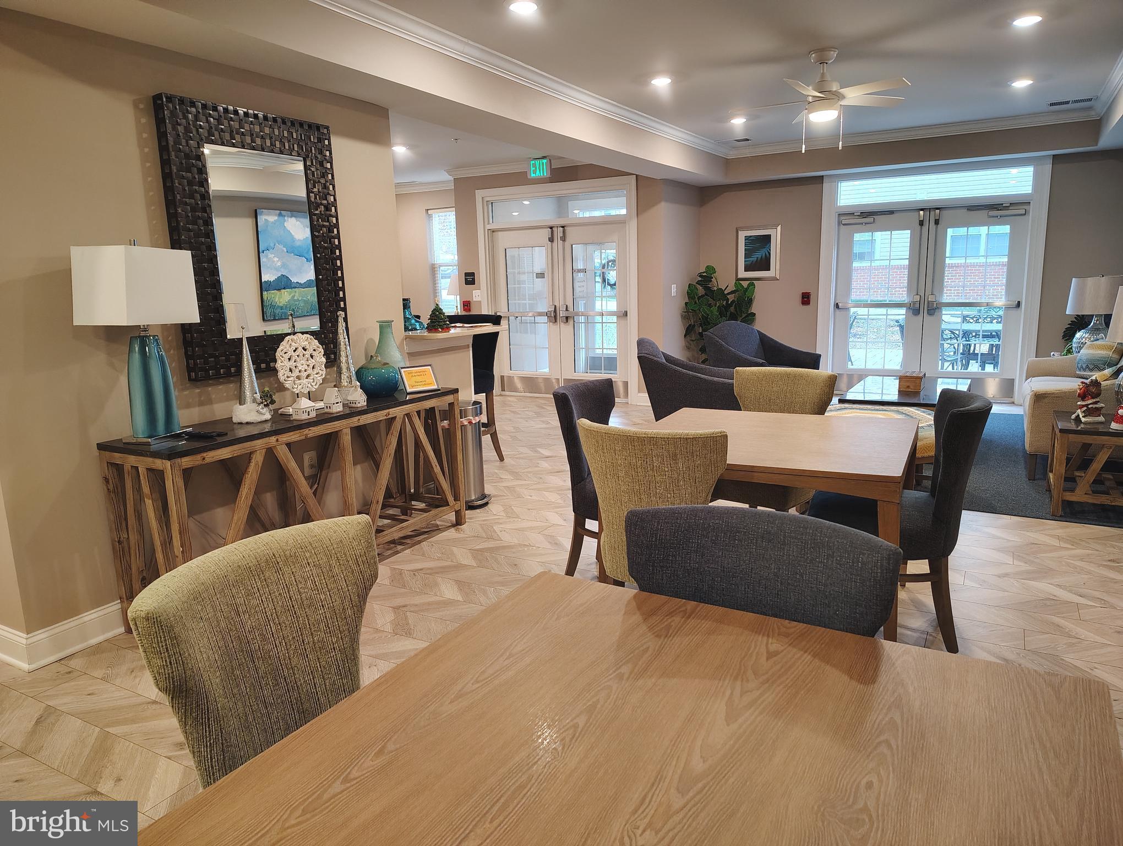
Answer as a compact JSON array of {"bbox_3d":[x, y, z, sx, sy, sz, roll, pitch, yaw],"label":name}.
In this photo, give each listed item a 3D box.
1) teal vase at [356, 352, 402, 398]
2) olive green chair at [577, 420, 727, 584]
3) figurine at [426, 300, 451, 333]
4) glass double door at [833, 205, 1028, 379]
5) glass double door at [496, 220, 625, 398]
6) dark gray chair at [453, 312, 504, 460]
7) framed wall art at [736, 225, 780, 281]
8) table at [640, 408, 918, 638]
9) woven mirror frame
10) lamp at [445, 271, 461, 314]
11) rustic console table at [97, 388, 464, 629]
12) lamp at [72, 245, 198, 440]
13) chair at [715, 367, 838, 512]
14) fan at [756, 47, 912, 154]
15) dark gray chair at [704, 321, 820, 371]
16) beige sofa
[{"bbox_3d":[-1.002,-0.260,4.231,0.238,0.228,0.238,-2,11,0],"label":"teal vase"},{"bbox_3d":[0.447,0.448,3.068,0.540,0.960,0.670,4,12,30],"label":"olive green chair"},{"bbox_3d":[-0.851,-0.729,5.306,0.168,0.222,0.168,-2,11,0],"label":"figurine"},{"bbox_3d":[4.054,-1.309,8.729,1.890,2.120,0.120,4,12,28],"label":"glass double door"},{"bbox_3d":[-0.008,-1.296,9.198,1.860,2.030,0.090,4,12,29],"label":"glass double door"},{"bbox_3d":[-0.758,-0.234,5.943,0.530,1.160,0.600,4,12,28],"label":"dark gray chair"},{"bbox_3d":[2.266,-1.956,9.028,0.510,0.605,0.030,4,12,28],"label":"framed wall art"},{"bbox_3d":[0.976,0.422,3.697,1.215,0.750,1.200,4,12,27],"label":"table"},{"bbox_3d":[-1.438,-0.861,3.773,0.060,1.200,0.930,4,12,29],"label":"woven mirror frame"},{"bbox_3d":[-1.416,-1.706,10.564,0.260,0.700,0.260,4,12,29],"label":"lamp"},{"bbox_3d":[-1.213,0.341,3.881,0.455,0.812,1.832,4,12,28],"label":"rustic console table"},{"bbox_3d":[-1.775,-0.343,3.343,0.240,0.835,0.460,0,11,10],"label":"lamp"},{"bbox_3d":[1.097,0.233,4.121,0.540,0.960,0.680,7,13,38],"label":"chair"},{"bbox_3d":[1.687,-2.076,5.043,1.200,0.620,1.200,4,12,29],"label":"fan"},{"bbox_3d":[2.138,-0.555,8.322,0.810,0.910,0.830,-9,13,-35],"label":"dark gray chair"},{"bbox_3d":[3.978,-0.197,5.846,0.920,0.860,2.130,4,12,29],"label":"beige sofa"}]

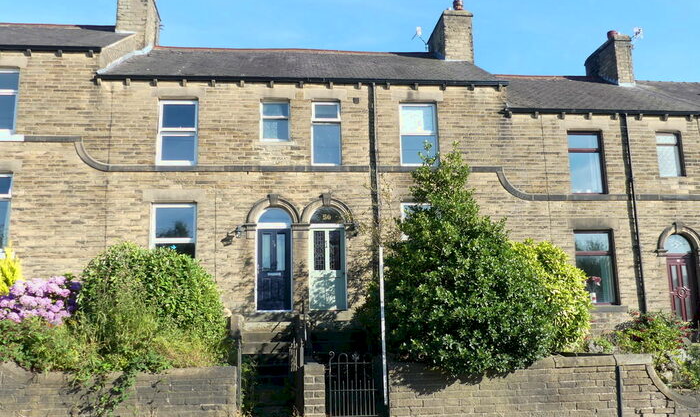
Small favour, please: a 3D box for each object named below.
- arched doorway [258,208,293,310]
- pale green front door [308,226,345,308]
[{"bbox_3d":[-1.832,1.207,14.805,0.849,2.508,0.250,0,-11,-5],"label":"arched doorway"},{"bbox_3d":[-0.560,1.465,14.946,0.908,2.050,0.080,0,-11,-5],"label":"pale green front door"}]

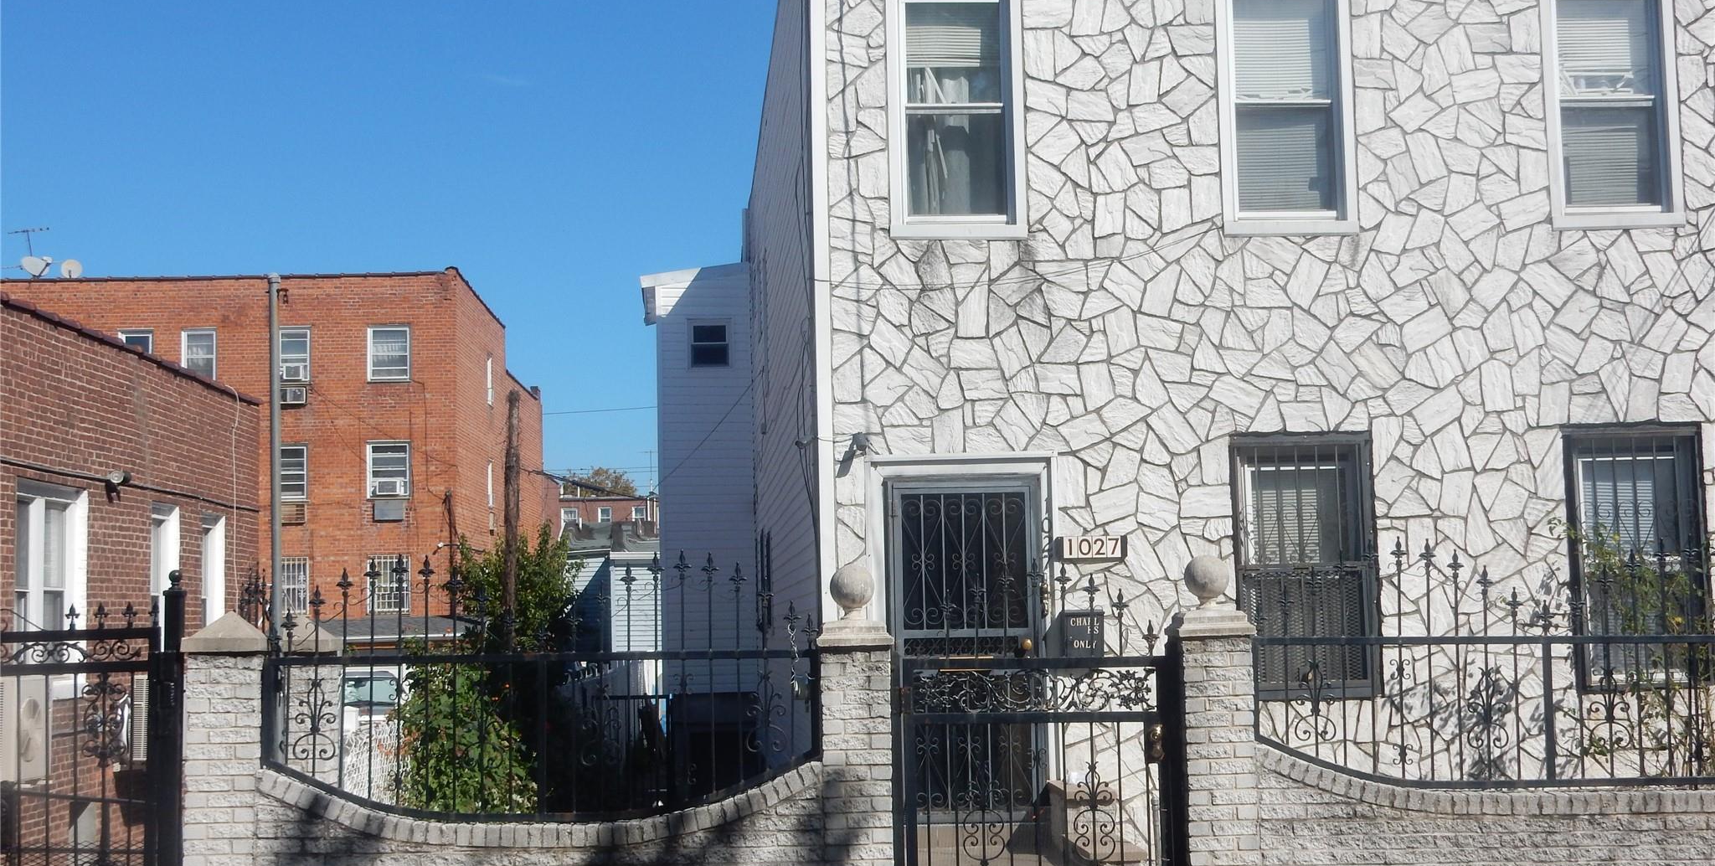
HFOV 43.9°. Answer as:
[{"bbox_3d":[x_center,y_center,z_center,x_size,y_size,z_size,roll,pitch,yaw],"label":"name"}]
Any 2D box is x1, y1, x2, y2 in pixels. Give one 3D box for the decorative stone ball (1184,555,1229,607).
[{"bbox_3d":[1.606,0.684,9.800,0.207,0.237,0.207,-1,-5,0],"label":"decorative stone ball"}]

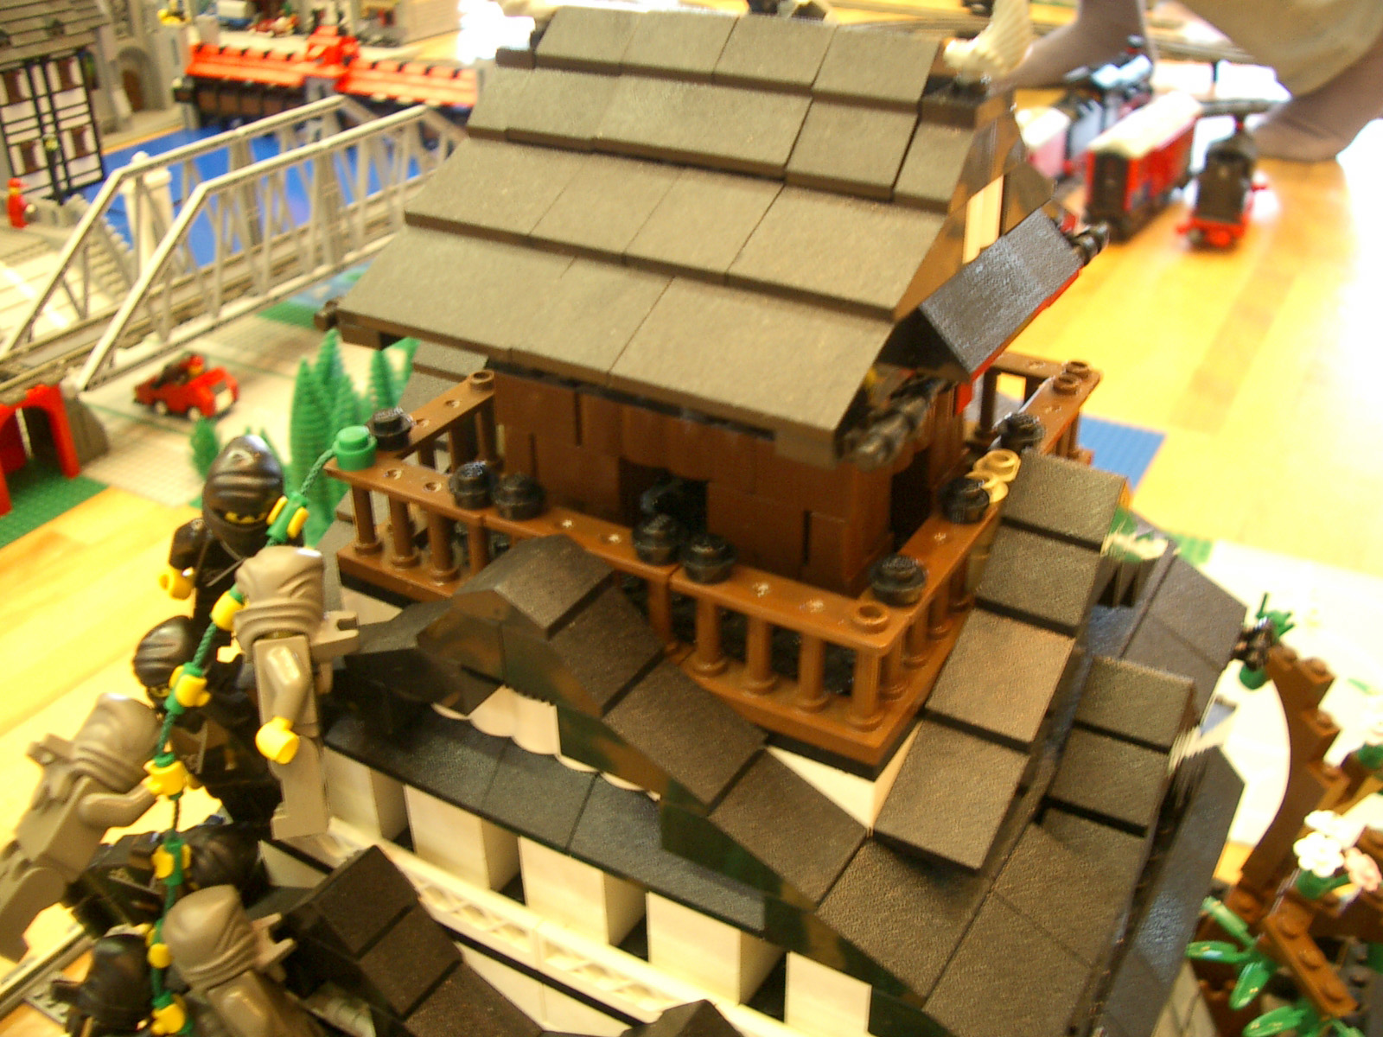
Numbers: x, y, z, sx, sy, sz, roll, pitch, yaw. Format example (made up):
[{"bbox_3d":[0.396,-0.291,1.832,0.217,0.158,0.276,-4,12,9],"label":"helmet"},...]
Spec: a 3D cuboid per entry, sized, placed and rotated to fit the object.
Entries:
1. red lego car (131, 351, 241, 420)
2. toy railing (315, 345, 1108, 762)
[{"bbox_3d":[-0.374,-0.102,1.028,0.072,0.042,0.032,12,33,20],"label":"red lego car"},{"bbox_3d":[0.008,-0.010,0.237,0.096,0.023,0.096,16,35,26],"label":"toy railing"}]

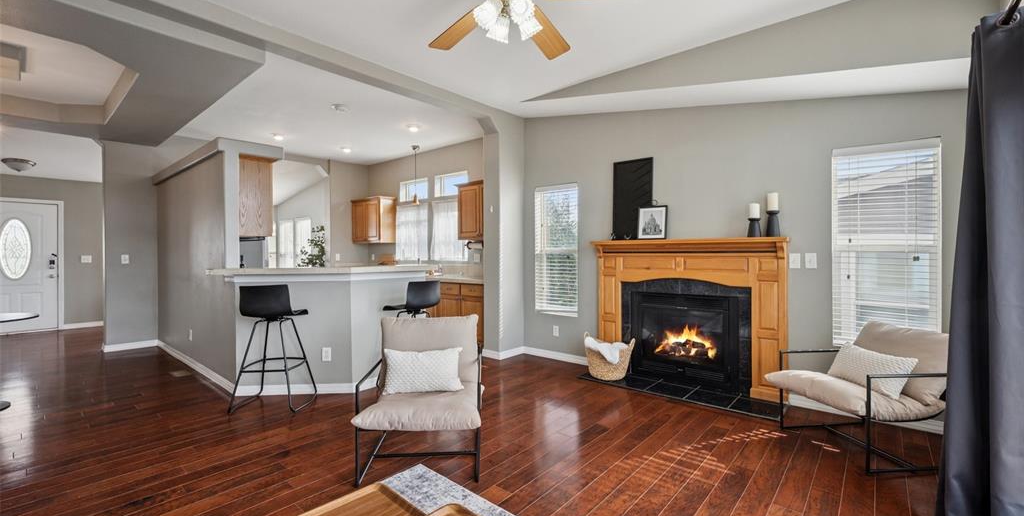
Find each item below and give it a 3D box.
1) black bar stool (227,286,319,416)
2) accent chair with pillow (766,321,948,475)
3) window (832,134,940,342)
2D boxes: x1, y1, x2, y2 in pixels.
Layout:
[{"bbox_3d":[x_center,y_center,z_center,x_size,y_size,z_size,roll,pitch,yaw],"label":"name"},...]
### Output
[{"bbox_3d":[-1.938,0.705,3.505,0.496,0.972,0.457,0,1,-2],"label":"black bar stool"},{"bbox_3d":[2.215,0.794,2.685,0.797,0.778,0.637,0,1,-9],"label":"accent chair with pillow"},{"bbox_3d":[2.654,-0.073,3.050,0.593,1.487,0.078,0,1,41],"label":"window"}]

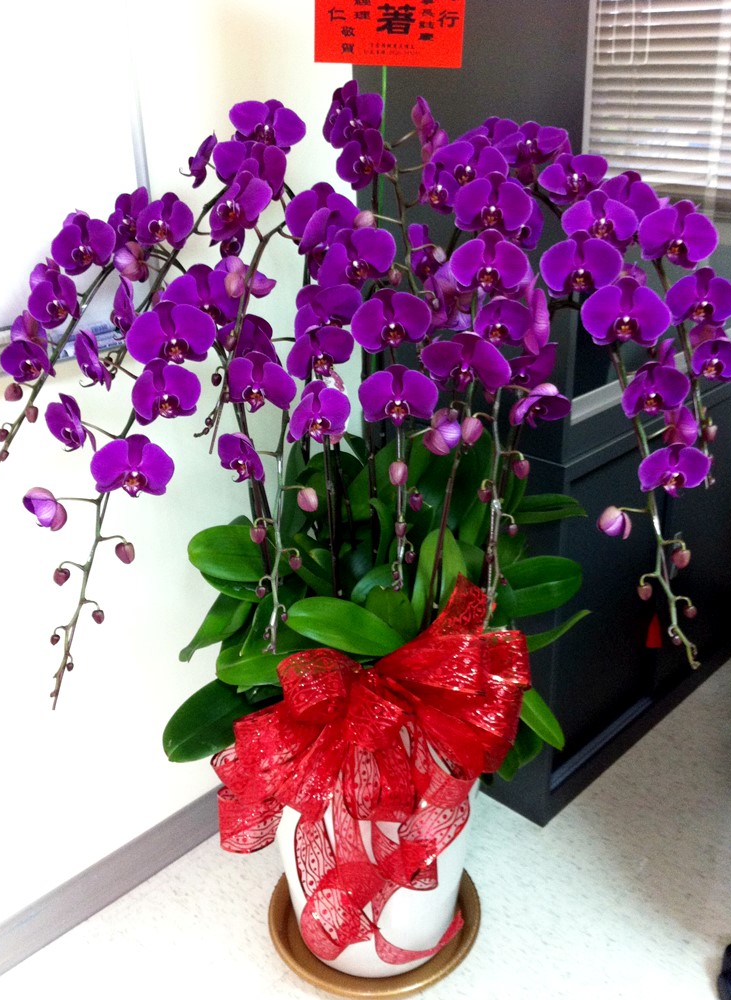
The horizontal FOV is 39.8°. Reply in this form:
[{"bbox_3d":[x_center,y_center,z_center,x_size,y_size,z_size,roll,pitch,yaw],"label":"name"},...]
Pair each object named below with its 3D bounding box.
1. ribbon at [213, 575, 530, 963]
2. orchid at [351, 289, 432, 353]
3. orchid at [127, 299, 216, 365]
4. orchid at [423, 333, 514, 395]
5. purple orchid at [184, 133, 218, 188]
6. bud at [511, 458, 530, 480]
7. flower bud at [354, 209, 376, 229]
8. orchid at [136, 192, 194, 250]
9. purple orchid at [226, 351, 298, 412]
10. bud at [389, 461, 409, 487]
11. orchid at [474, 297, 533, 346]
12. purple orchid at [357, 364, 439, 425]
[{"bbox_3d":[0.009,0.409,1.450,0.410,0.580,0.260,-1,24,1],"label":"ribbon"},{"bbox_3d":[0.031,-0.215,1.210,0.096,0.076,0.045,-7,27,2],"label":"orchid"},{"bbox_3d":[-0.227,-0.196,1.180,0.102,0.072,0.043,-8,27,-9],"label":"orchid"},{"bbox_3d":[0.116,-0.157,1.160,0.102,0.066,0.043,6,30,2],"label":"orchid"},{"bbox_3d":[-0.197,-0.407,1.210,0.040,0.072,0.085,8,23,-9],"label":"purple orchid"},{"bbox_3d":[0.173,-0.034,1.130,0.021,0.022,0.021,-2,25,0],"label":"bud"},{"bbox_3d":[0.000,-0.354,1.270,0.027,0.026,0.027,-1,22,1],"label":"flower bud"},{"bbox_3d":[-0.264,-0.367,1.330,0.079,0.074,0.040,14,14,21],"label":"orchid"},{"bbox_3d":[-0.120,-0.137,1.170,0.088,0.072,0.040,17,32,19],"label":"purple orchid"},{"bbox_3d":[0.037,-0.030,1.150,0.022,0.026,0.022,-2,25,0],"label":"bud"},{"bbox_3d":[0.164,-0.212,1.200,0.070,0.057,0.033,2,25,7],"label":"orchid"},{"bbox_3d":[0.038,-0.121,1.170,0.092,0.072,0.040,-2,26,-1],"label":"purple orchid"}]

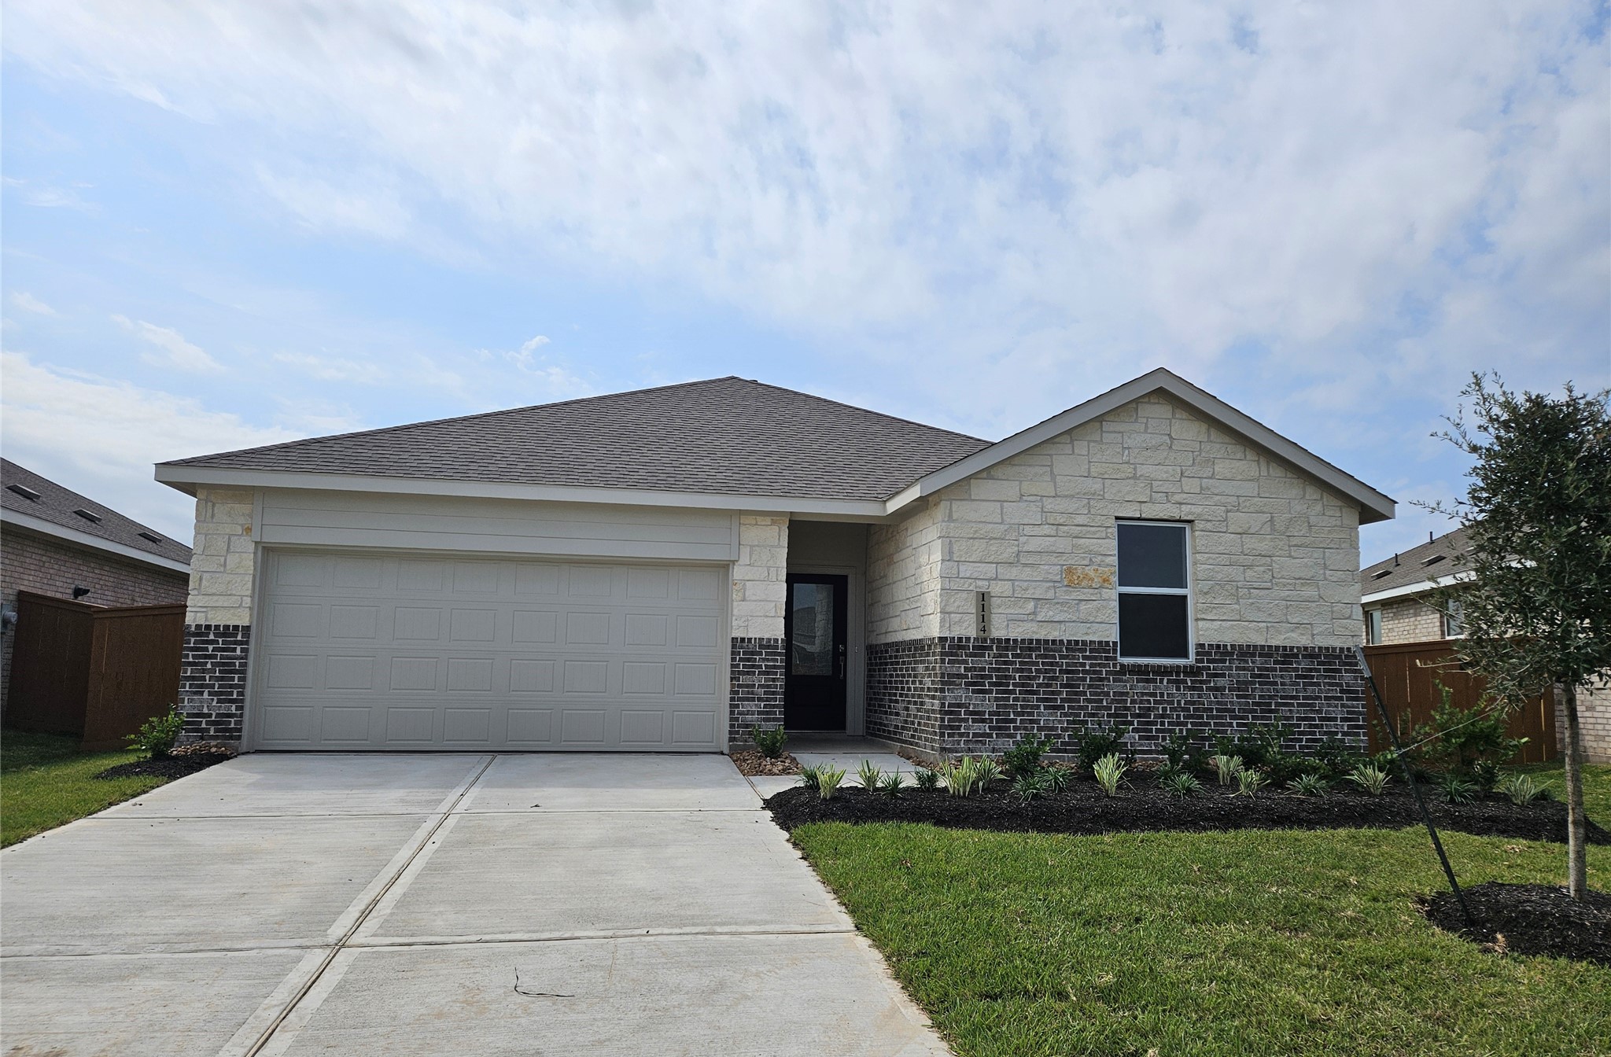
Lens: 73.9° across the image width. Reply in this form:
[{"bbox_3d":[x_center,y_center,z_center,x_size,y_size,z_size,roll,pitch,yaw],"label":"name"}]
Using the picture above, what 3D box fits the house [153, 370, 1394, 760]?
[{"bbox_3d":[-1.332,0.293,18.119,12.930,5.930,15.500,2,-8,-11],"label":"house"}]

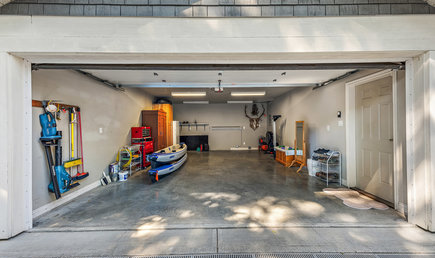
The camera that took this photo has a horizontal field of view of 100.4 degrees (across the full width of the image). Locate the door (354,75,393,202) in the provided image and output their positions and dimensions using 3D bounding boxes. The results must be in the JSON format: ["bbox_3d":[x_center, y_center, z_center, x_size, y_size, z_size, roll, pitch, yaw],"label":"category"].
[{"bbox_3d":[2.799,0.180,3.224,0.045,2.030,0.813,-1,0,-1],"label":"door"}]

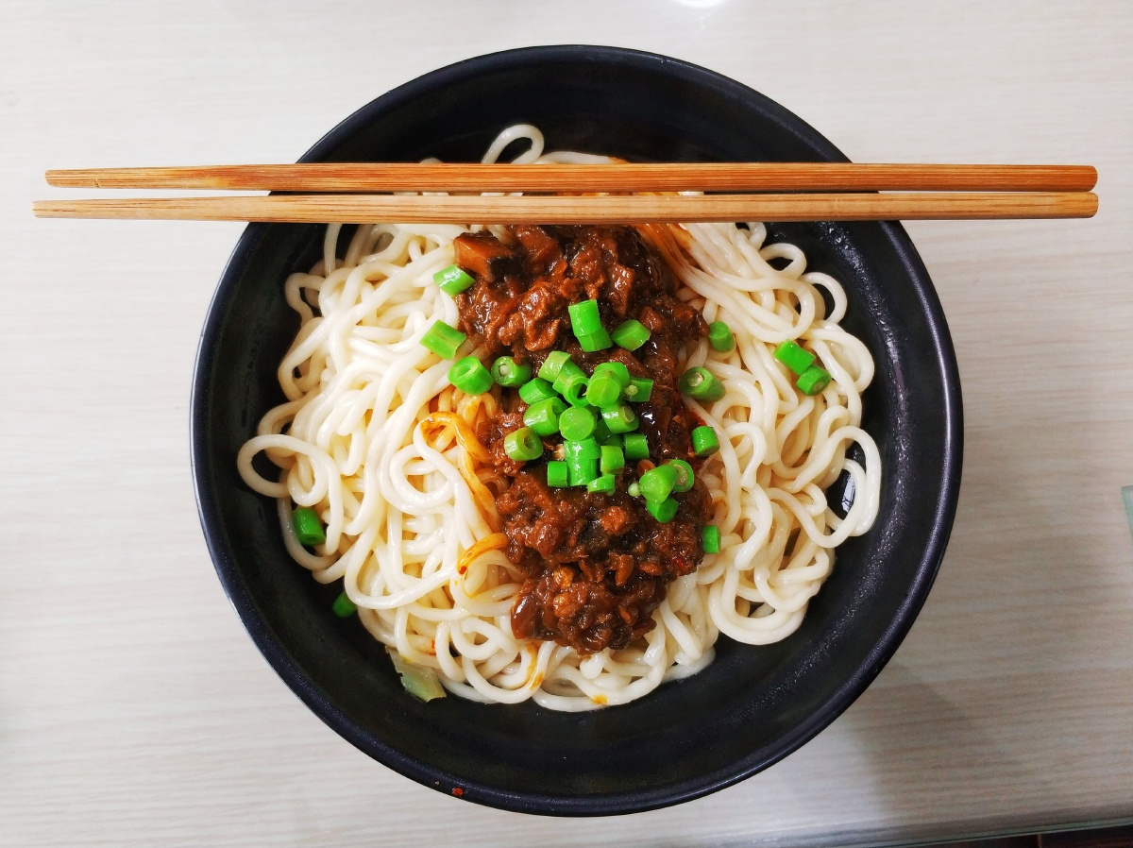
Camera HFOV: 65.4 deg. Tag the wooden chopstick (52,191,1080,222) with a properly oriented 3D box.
[{"bbox_3d":[0.005,-0.049,0.199,0.240,0.006,0.006,-1,88,-4],"label":"wooden chopstick"}]

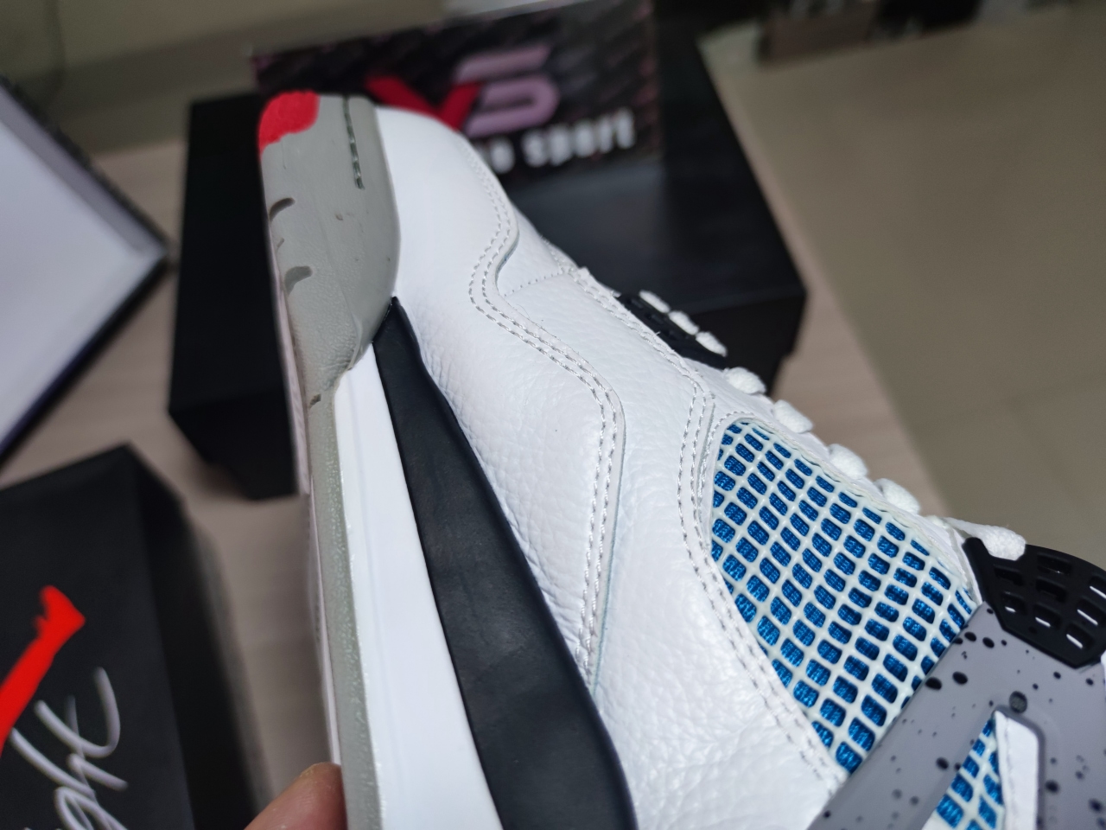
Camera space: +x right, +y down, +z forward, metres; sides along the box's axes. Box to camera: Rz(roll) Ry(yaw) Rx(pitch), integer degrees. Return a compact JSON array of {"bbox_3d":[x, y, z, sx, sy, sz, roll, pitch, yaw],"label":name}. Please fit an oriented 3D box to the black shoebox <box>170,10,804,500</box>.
[{"bbox_3d":[-0.051,-0.111,0.521,0.347,0.116,0.250,-11,60,-3],"label":"black shoebox"}]

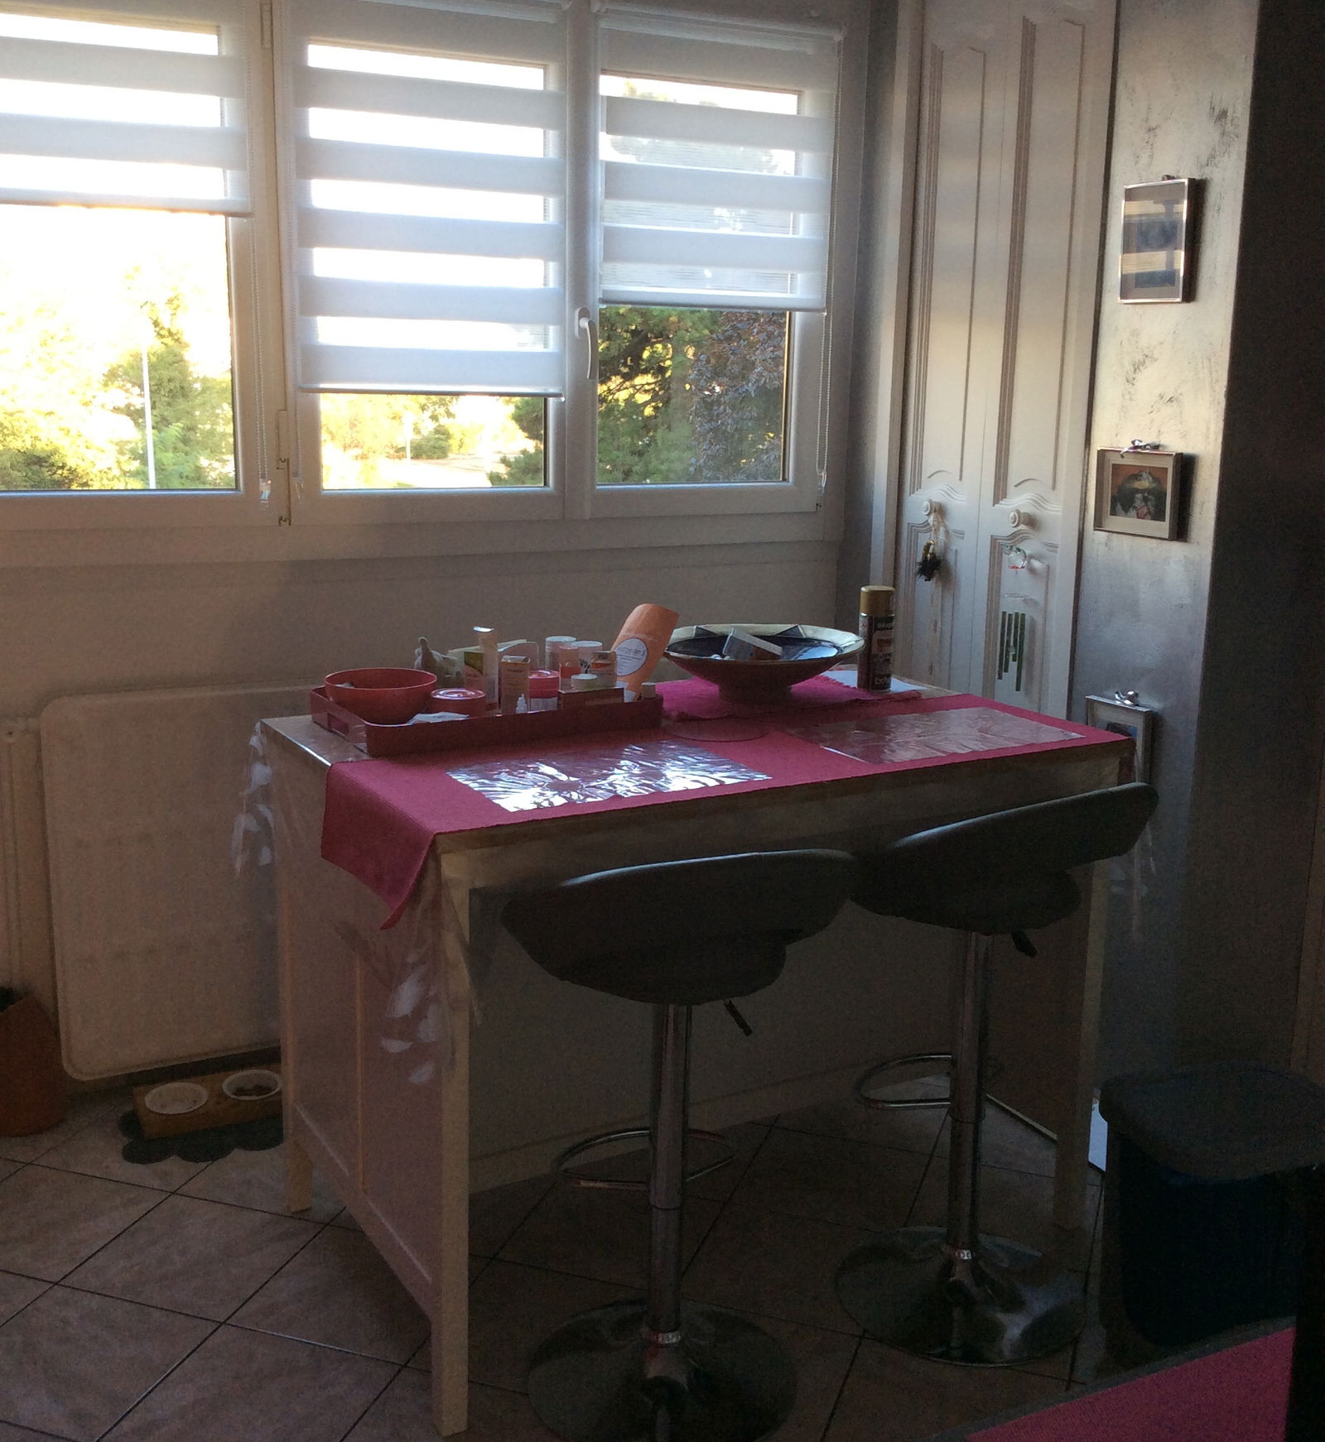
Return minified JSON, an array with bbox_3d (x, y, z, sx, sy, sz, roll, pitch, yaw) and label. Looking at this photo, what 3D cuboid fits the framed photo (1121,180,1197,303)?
[{"bbox_3d":[0.871,-0.839,2.876,0.022,0.196,0.161,-5,14,-24],"label":"framed photo"}]

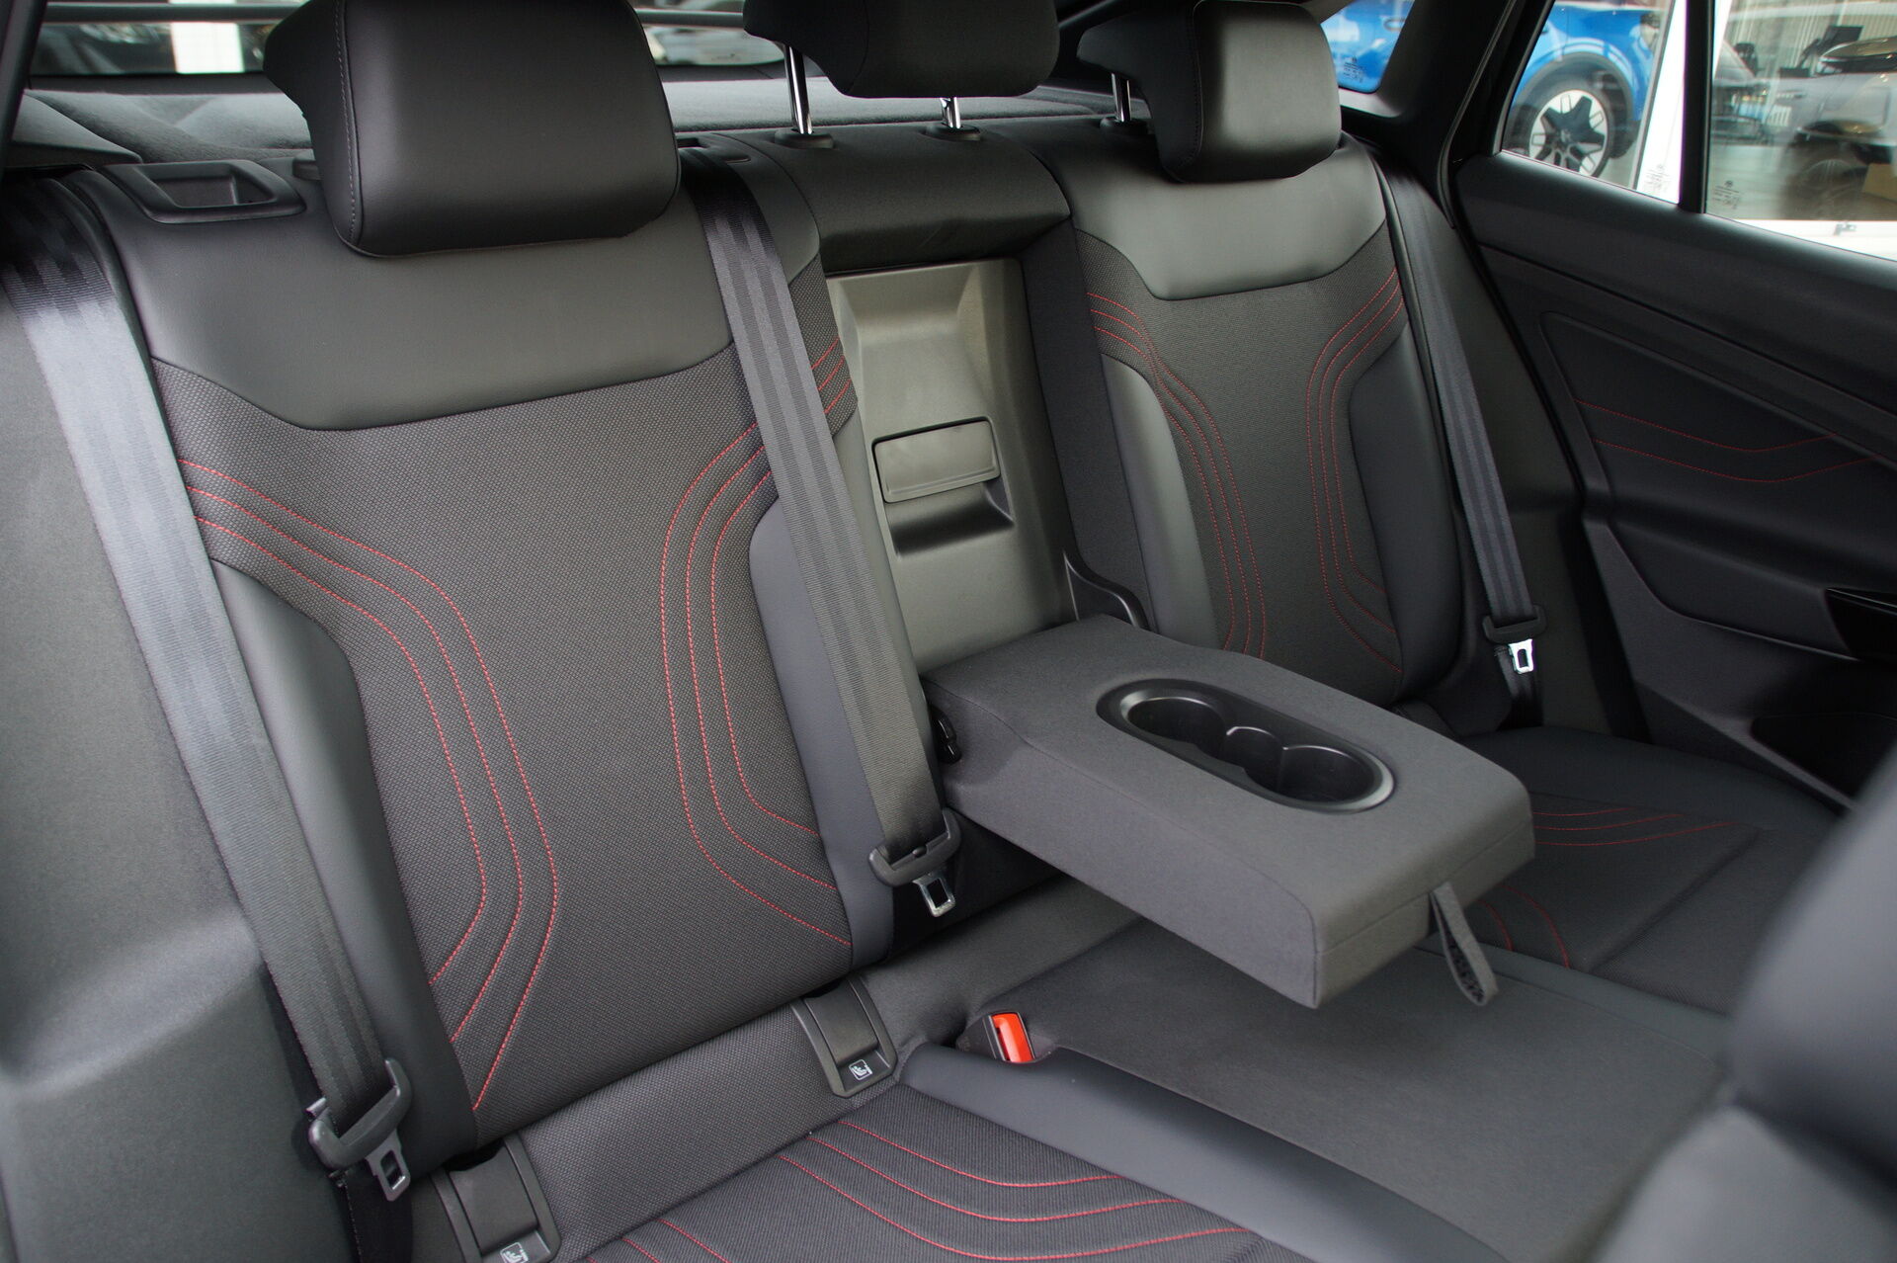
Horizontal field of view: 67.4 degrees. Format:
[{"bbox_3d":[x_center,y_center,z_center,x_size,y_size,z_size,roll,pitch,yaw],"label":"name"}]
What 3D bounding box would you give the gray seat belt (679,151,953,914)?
[{"bbox_3d":[-0.087,-0.059,0.997,0.070,0.530,0.055,-19,10,-22],"label":"gray seat belt"}]

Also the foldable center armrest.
[{"bbox_3d":[0.186,0.095,0.986,0.250,0.087,0.352,-17,29,-39],"label":"foldable center armrest"}]

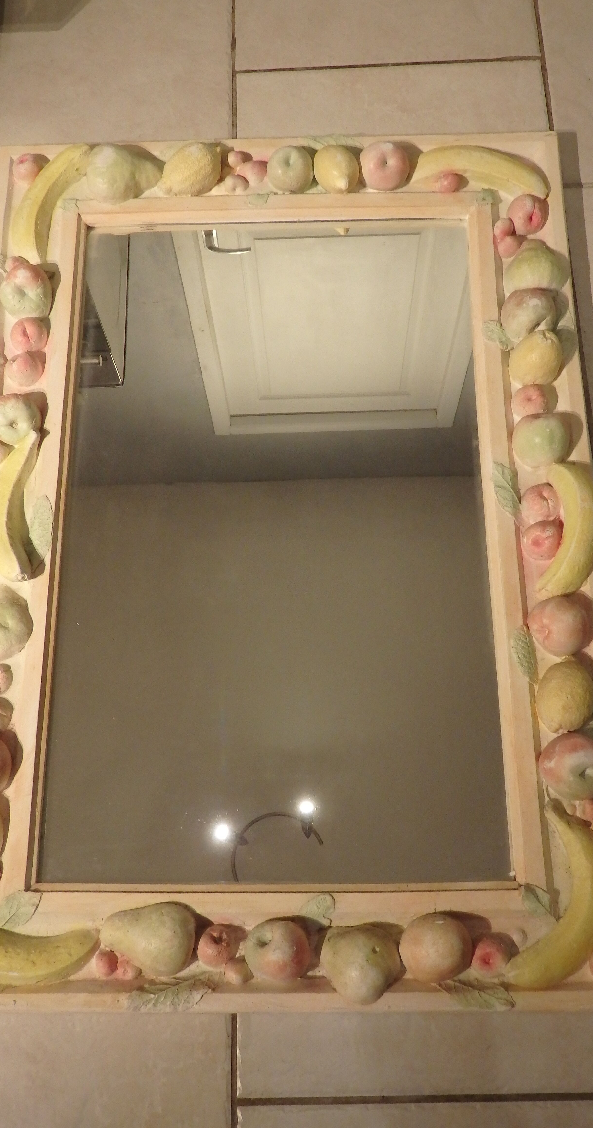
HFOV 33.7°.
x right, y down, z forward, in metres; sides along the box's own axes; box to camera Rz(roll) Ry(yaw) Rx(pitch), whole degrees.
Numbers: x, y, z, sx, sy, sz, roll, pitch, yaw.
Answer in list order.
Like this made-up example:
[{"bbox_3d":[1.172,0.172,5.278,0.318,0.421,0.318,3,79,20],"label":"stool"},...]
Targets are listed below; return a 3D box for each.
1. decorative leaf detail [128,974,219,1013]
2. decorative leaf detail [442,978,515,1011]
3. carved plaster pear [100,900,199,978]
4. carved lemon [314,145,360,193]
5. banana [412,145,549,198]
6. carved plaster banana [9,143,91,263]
[{"bbox_3d":[-0.127,0.441,1.000,0.097,0.014,0.032,-8,71,-1],"label":"decorative leaf detail"},{"bbox_3d":[0.161,0.393,0.893,0.077,0.010,0.025,6,72,4],"label":"decorative leaf detail"},{"bbox_3d":[-0.139,0.351,0.913,0.088,0.043,0.062,3,72,3],"label":"carved plaster pear"},{"bbox_3d":[0.048,-0.476,1.182,0.054,0.044,0.064,-2,71,1],"label":"carved lemon"},{"bbox_3d":[0.250,-0.526,1.304,0.178,0.042,0.063,10,72,5],"label":"banana"},{"bbox_3d":[-0.333,-0.487,1.309,0.065,0.045,0.188,15,73,7],"label":"carved plaster banana"}]

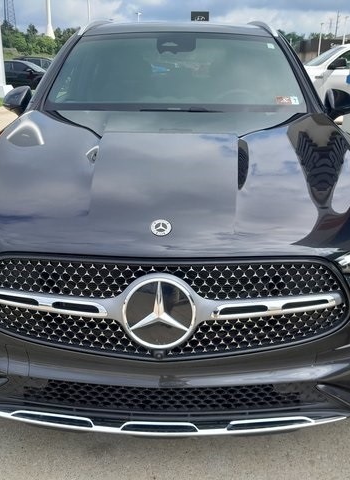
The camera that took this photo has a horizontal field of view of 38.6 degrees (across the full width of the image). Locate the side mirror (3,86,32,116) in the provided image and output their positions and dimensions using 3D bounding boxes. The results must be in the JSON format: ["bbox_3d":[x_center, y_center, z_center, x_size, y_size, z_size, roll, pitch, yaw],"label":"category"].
[{"bbox_3d":[-0.922,-0.807,2.946,0.200,0.180,0.150,1,20,2],"label":"side mirror"}]

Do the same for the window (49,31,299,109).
[{"bbox_3d":[0.013,-0.957,2.845,1.400,0.160,0.840,1,50,2],"label":"window"}]

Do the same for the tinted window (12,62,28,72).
[{"bbox_3d":[-7.266,-8.095,23.400,0.800,0.430,0.100,3,10,6],"label":"tinted window"}]

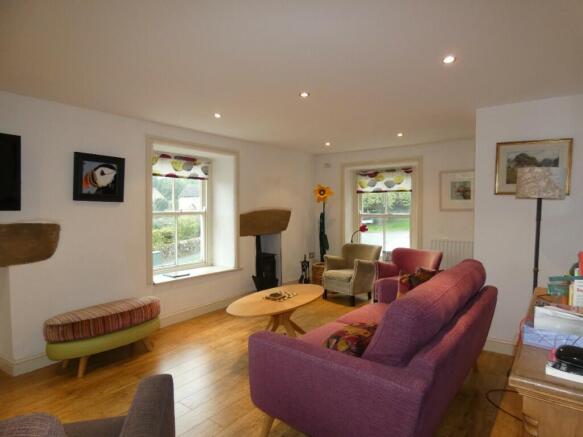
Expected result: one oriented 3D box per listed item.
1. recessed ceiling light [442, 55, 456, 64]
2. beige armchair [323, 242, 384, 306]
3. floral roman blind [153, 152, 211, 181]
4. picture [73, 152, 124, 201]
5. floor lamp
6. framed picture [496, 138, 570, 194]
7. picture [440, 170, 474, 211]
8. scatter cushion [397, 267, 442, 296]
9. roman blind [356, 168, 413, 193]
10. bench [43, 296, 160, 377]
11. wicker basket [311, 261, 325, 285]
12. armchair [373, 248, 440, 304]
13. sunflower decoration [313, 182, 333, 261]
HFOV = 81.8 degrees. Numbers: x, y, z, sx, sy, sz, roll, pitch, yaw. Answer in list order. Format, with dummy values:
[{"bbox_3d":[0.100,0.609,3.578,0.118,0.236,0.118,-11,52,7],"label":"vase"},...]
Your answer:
[{"bbox_3d":[0.955,-0.946,2.036,0.085,0.020,0.085,2,2,41],"label":"recessed ceiling light"},{"bbox_3d":[0.871,0.778,4.955,0.594,0.799,0.726,2,2,41],"label":"beige armchair"},{"bbox_3d":[-1.546,-0.710,4.584,0.060,0.290,1.080,2,3,38],"label":"floral roman blind"},{"bbox_3d":[-1.759,-0.366,3.101,0.030,0.422,0.427,2,2,41],"label":"picture"},{"bbox_3d":[1.936,0.425,2.657,0.324,1.658,0.324,2,2,41],"label":"floor lamp"},{"bbox_3d":[2.194,-0.459,3.075,0.560,0.485,0.030,2,3,38],"label":"framed picture"},{"bbox_3d":[2.169,-0.349,4.309,0.505,0.519,0.025,2,2,38],"label":"picture"},{"bbox_3d":[1.139,0.645,2.989,0.420,0.360,0.140,2,-23,41],"label":"scatter cushion"},{"bbox_3d":[1.607,-0.637,5.802,1.060,0.390,0.060,2,3,38],"label":"roman blind"},{"bbox_3d":[-1.713,1.086,3.181,0.410,0.485,1.050,2,3,38],"label":"bench"},{"bbox_3d":[0.478,0.928,5.374,0.323,0.469,0.323,2,2,41],"label":"wicker basket"},{"bbox_3d":[1.619,0.870,4.653,0.700,0.780,0.740,2,3,30],"label":"armchair"},{"bbox_3d":[0.547,0.088,5.972,0.350,1.375,0.200,0,3,6],"label":"sunflower decoration"}]

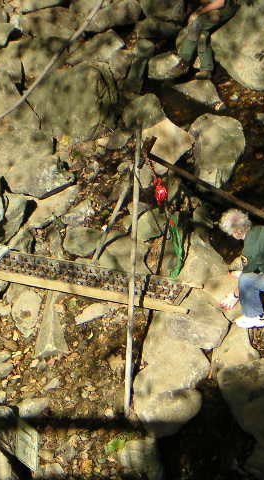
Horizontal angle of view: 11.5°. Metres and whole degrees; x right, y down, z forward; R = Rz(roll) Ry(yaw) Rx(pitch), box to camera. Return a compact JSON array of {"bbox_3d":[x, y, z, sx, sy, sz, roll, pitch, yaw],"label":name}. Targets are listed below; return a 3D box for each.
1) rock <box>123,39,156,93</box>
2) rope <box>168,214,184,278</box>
[{"bbox_3d":[0.079,-1.870,14.100,0.378,0.416,0.490,0,41,0],"label":"rock"},{"bbox_3d":[0.388,0.057,11.445,0.139,0.640,0.110,0,40,0],"label":"rope"}]

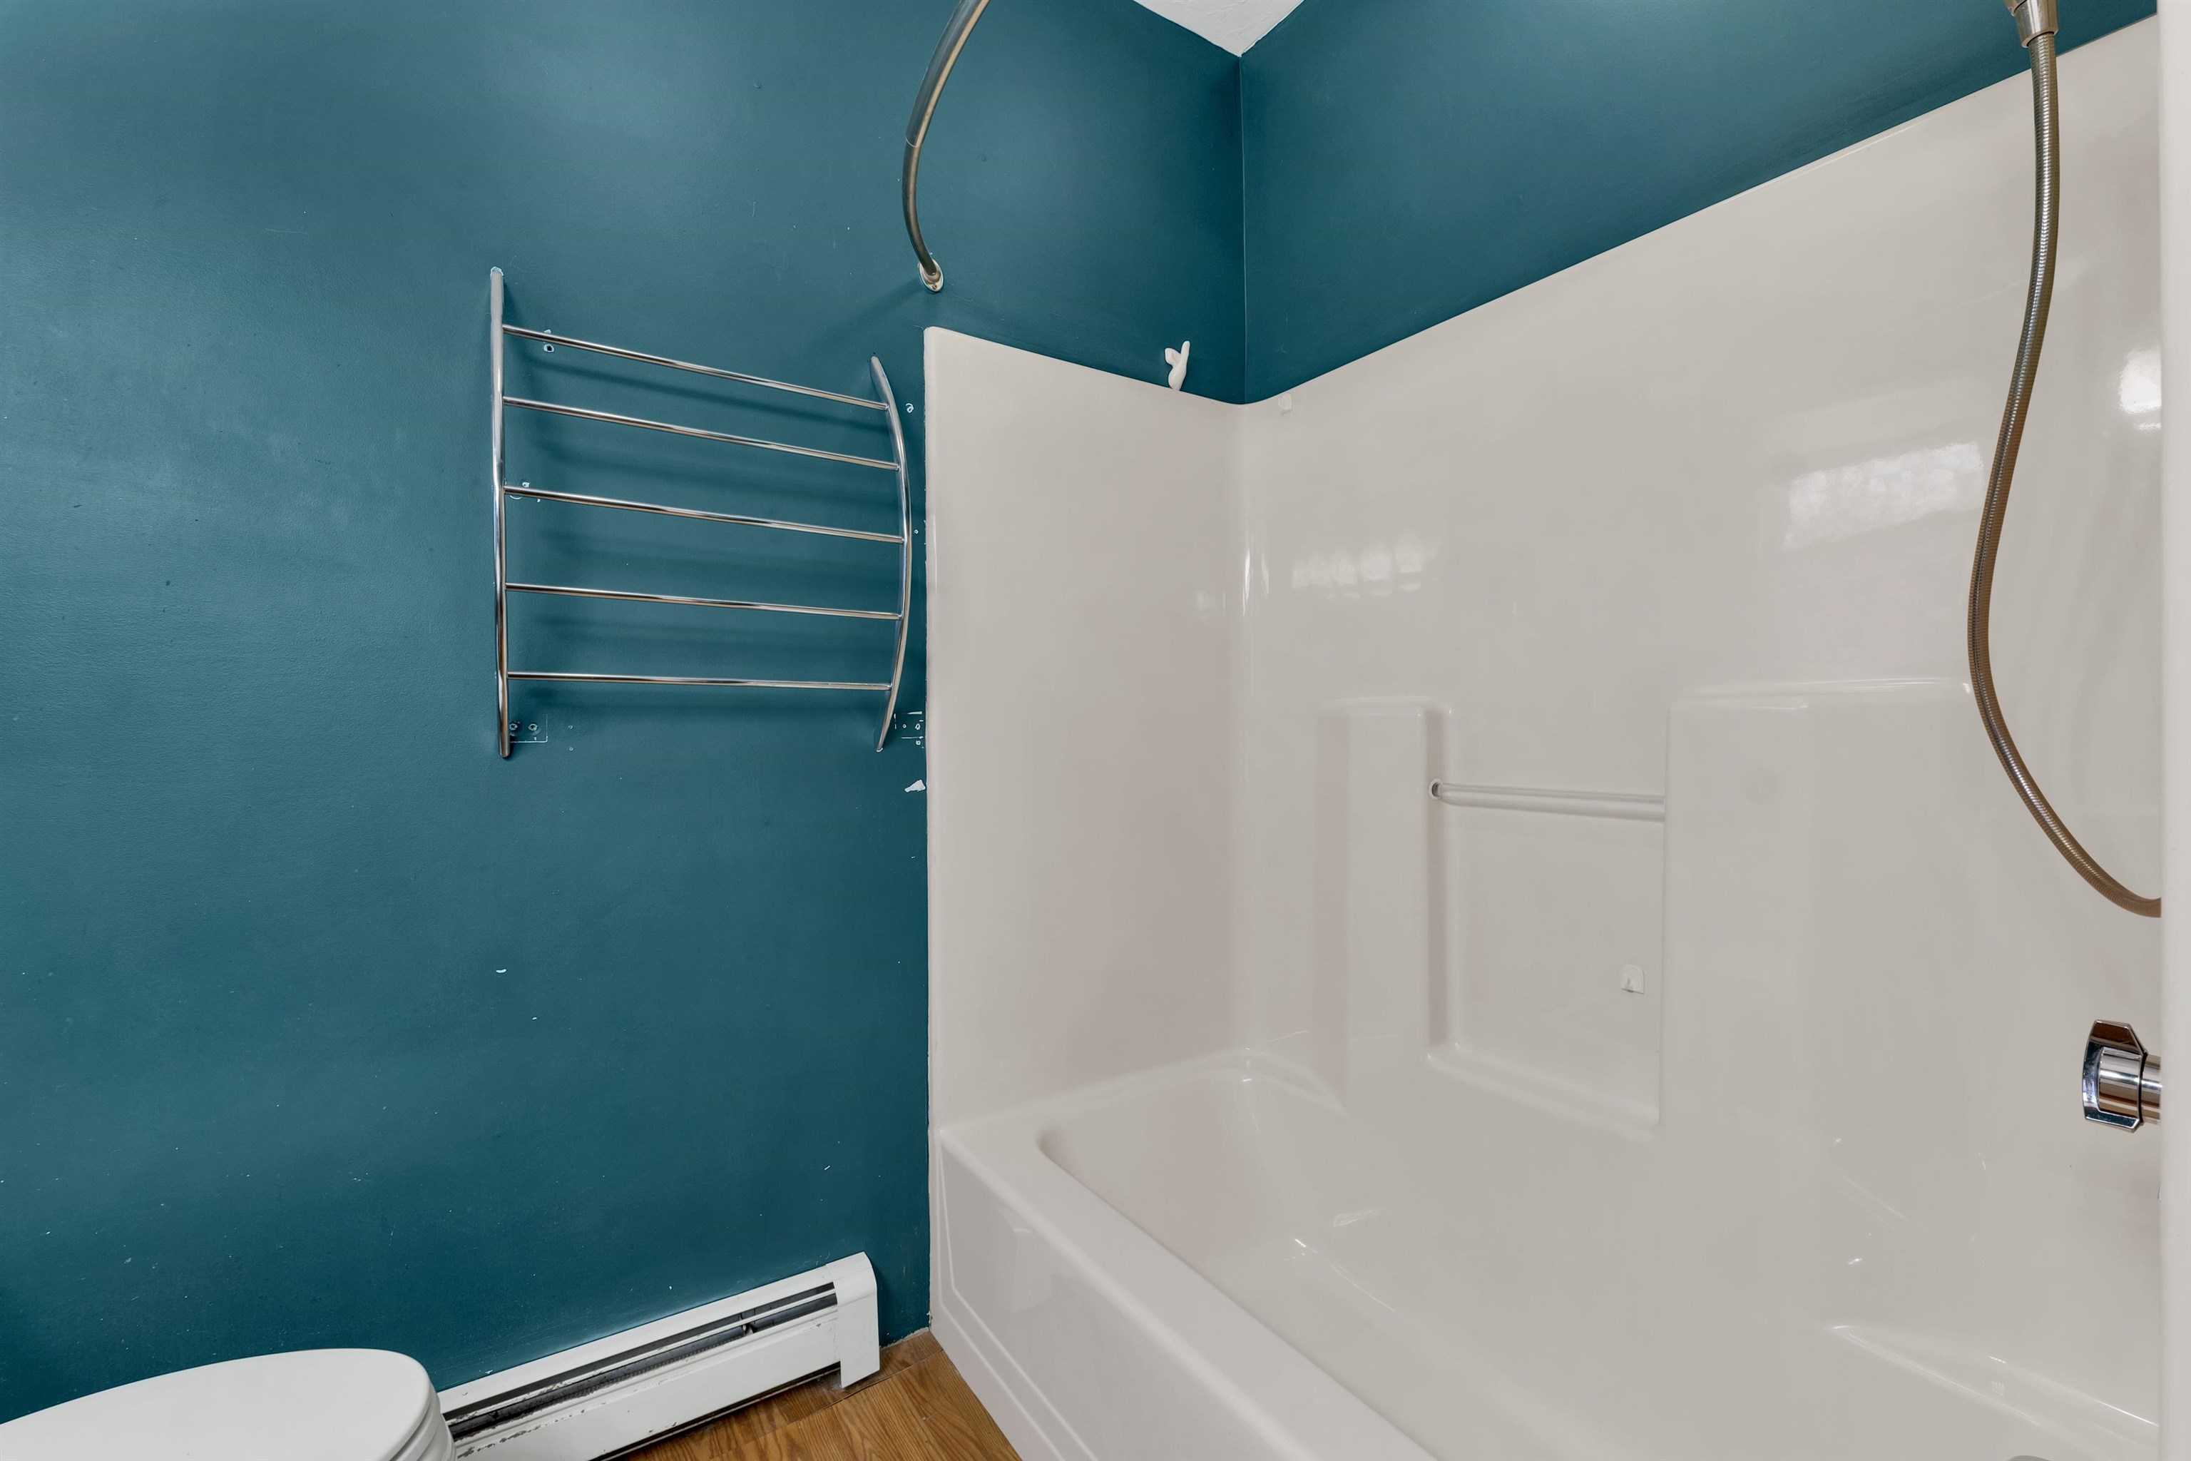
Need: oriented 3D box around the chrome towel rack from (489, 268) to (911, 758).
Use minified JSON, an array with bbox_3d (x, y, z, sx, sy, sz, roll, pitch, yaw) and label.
[{"bbox_3d":[-0.577,-0.312,1.302,0.558,0.700,0.155,0,0,-32],"label":"chrome towel rack"}]

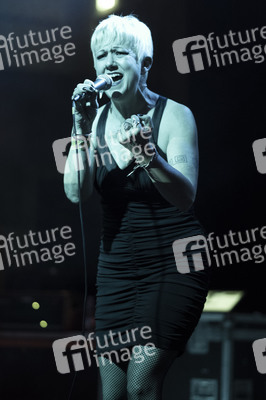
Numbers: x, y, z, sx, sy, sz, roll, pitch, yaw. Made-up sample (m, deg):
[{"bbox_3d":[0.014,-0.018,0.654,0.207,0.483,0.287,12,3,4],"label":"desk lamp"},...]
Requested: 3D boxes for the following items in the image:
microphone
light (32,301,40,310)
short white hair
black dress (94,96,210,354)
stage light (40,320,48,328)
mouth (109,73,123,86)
[{"bbox_3d":[-0.117,-0.325,4.400,0.052,0.052,0.165,22,15,41],"label":"microphone"},{"bbox_3d":[-0.515,0.563,8.000,0.045,0.048,0.040,0,-4,0],"label":"light"},{"bbox_3d":[-0.035,-0.482,4.560,0.185,0.170,0.210,-8,-2,22],"label":"short white hair"},{"bbox_3d":[0.059,0.077,4.550,0.370,0.790,0.290,-2,-5,22],"label":"black dress"},{"bbox_3d":[-0.472,0.665,8.000,0.045,0.045,0.040,0,-4,0],"label":"stage light"},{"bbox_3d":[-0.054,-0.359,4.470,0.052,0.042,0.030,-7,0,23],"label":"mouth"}]

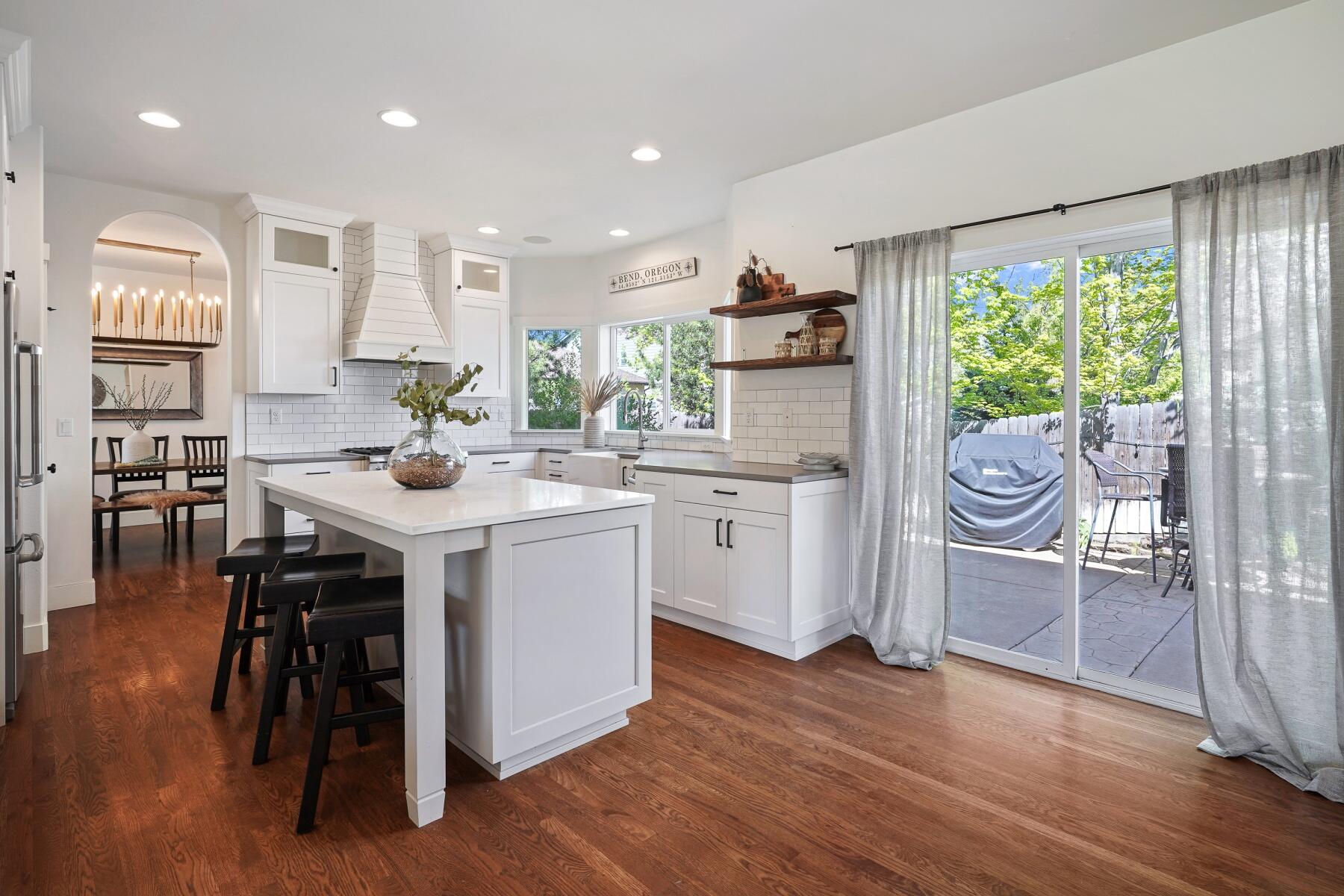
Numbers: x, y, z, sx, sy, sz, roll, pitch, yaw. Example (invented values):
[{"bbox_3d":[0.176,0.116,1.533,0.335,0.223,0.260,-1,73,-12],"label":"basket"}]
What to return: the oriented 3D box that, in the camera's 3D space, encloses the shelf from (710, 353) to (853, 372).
[{"bbox_3d":[0.643,-0.497,3.791,0.240,0.048,0.895,-3,4,-44],"label":"shelf"}]

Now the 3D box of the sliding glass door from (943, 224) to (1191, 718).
[{"bbox_3d":[1.800,0.062,2.820,0.120,2.040,1.780,-3,4,-43],"label":"sliding glass door"}]

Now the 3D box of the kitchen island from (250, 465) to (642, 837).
[{"bbox_3d":[-1.090,0.625,2.897,0.970,0.914,1.947,-3,4,-44],"label":"kitchen island"}]

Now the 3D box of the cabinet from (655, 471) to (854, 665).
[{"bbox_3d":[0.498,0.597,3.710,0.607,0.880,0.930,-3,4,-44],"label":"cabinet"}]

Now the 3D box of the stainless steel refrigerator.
[{"bbox_3d":[-3.199,0.205,2.644,0.760,1.780,0.910,-3,4,-44],"label":"stainless steel refrigerator"}]

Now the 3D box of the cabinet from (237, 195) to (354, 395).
[{"bbox_3d":[-2.783,-1.075,4.705,0.420,1.360,0.660,3,4,44],"label":"cabinet"}]

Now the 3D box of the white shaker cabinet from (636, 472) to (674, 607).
[{"bbox_3d":[0.107,0.536,4.107,0.607,0.800,0.340,-3,4,-44],"label":"white shaker cabinet"}]

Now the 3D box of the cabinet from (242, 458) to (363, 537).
[{"bbox_3d":[-2.690,0.528,4.675,0.610,0.885,0.620,3,4,44],"label":"cabinet"}]

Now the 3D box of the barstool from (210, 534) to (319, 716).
[{"bbox_3d":[-1.820,0.763,2.890,0.360,0.630,0.450,-1,3,-23],"label":"barstool"}]

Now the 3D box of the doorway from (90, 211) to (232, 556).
[{"bbox_3d":[-3.510,-0.302,4.400,0.140,2.580,0.750,3,4,44],"label":"doorway"}]

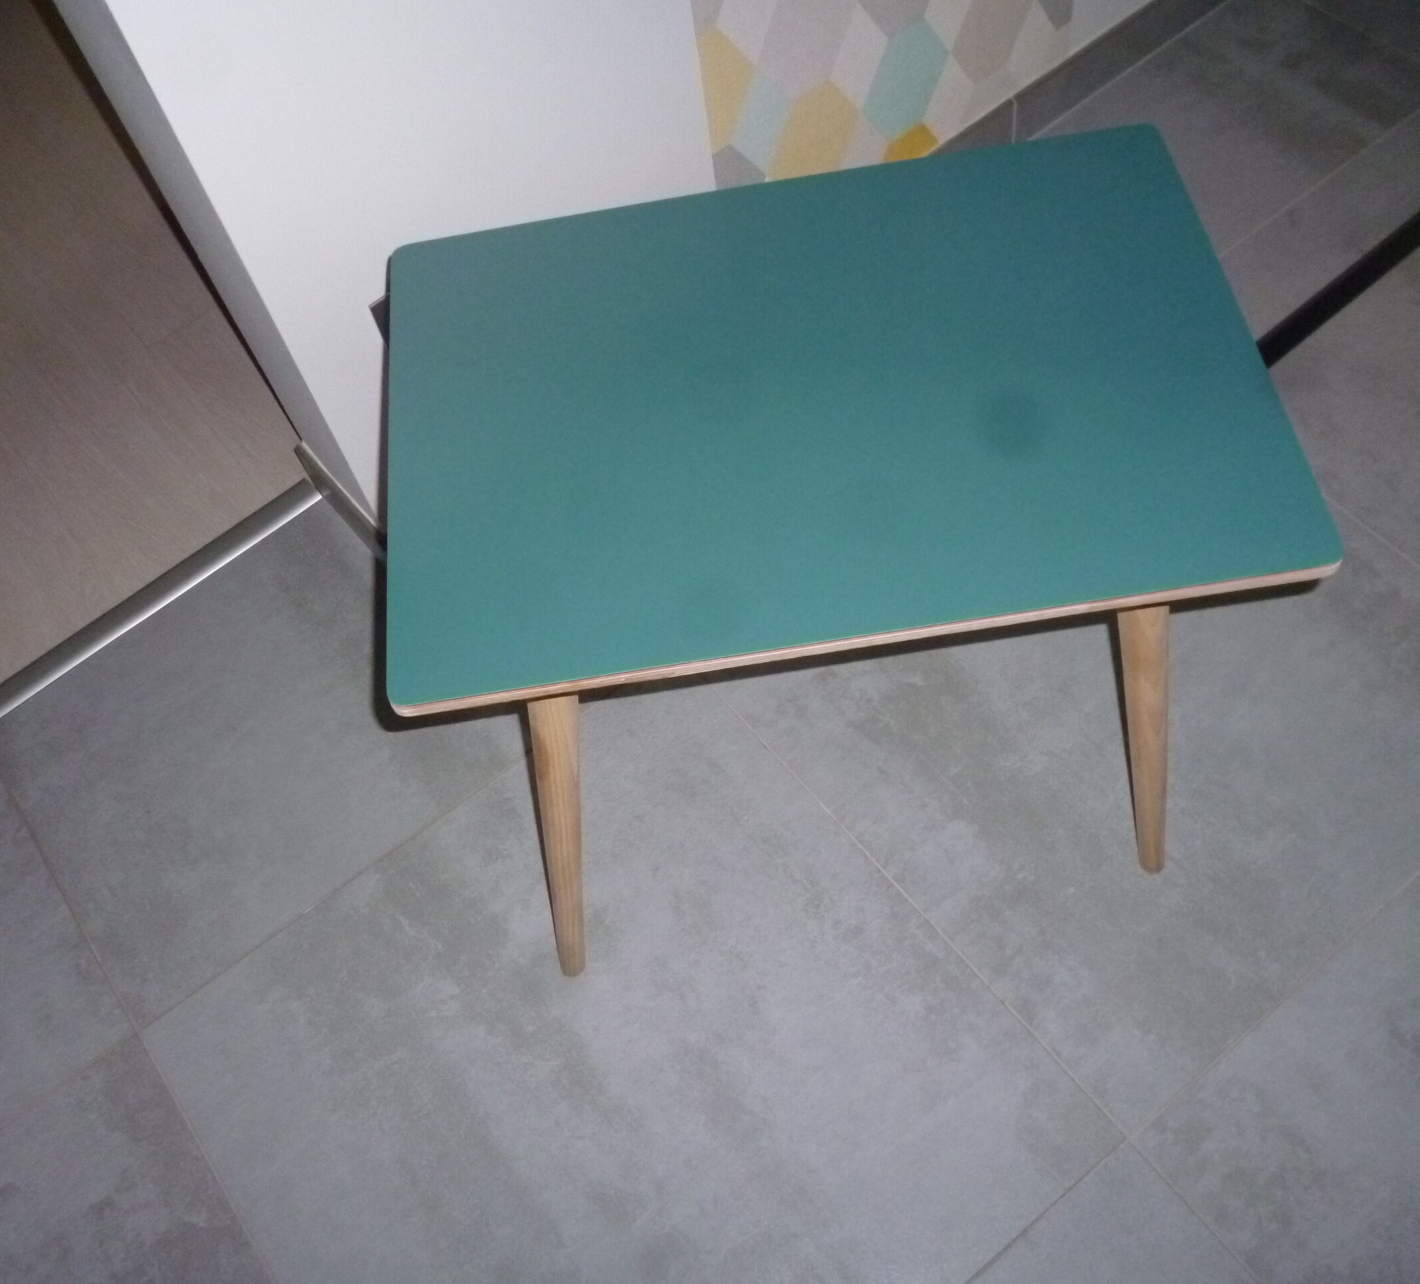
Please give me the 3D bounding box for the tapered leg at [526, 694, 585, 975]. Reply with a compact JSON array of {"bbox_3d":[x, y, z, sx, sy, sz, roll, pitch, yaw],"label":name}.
[{"bbox_3d":[-0.108,0.120,1.005,0.035,0.537,0.035,-4,54,-6],"label":"tapered leg"}]

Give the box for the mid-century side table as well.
[{"bbox_3d":[0.089,-0.016,1.056,0.533,0.537,0.359,-9,58,2],"label":"mid-century side table"}]

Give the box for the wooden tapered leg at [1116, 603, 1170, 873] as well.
[{"bbox_3d":[0.314,0.056,0.993,0.035,0.537,0.035,-14,54,9],"label":"wooden tapered leg"}]

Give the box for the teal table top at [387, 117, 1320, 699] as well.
[{"bbox_3d":[0.062,-0.151,0.833,0.516,0.012,0.359,-9,58,2],"label":"teal table top"}]

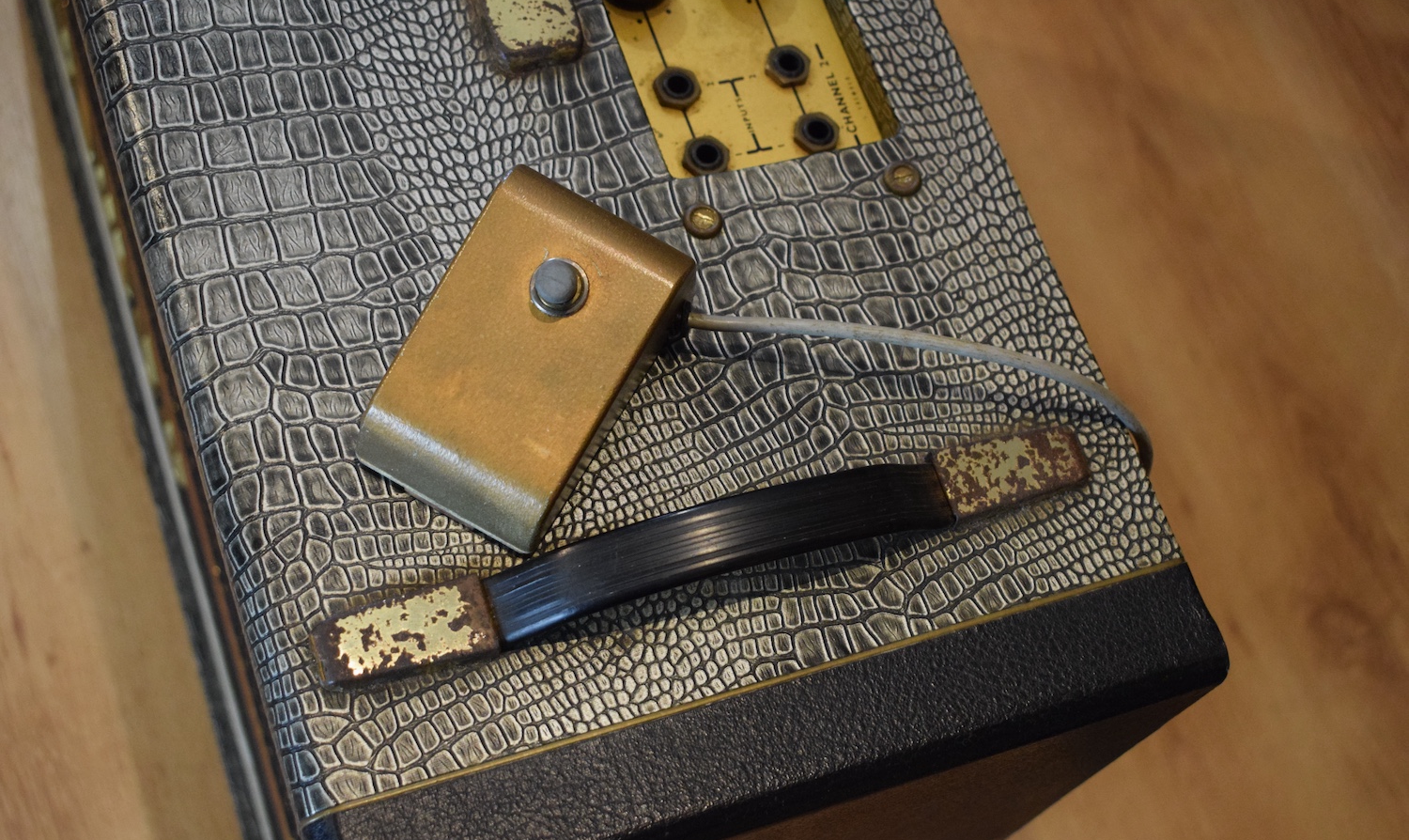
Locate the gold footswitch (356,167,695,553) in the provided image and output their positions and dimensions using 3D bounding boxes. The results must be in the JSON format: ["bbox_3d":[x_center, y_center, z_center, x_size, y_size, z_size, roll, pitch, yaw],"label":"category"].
[{"bbox_3d":[-0.045,-0.019,0.527,0.054,0.056,0.089,30,63,3],"label":"gold footswitch"}]

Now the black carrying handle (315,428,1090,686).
[{"bbox_3d":[0.006,0.032,0.533,0.224,0.022,0.022,-14,69,-17],"label":"black carrying handle"}]

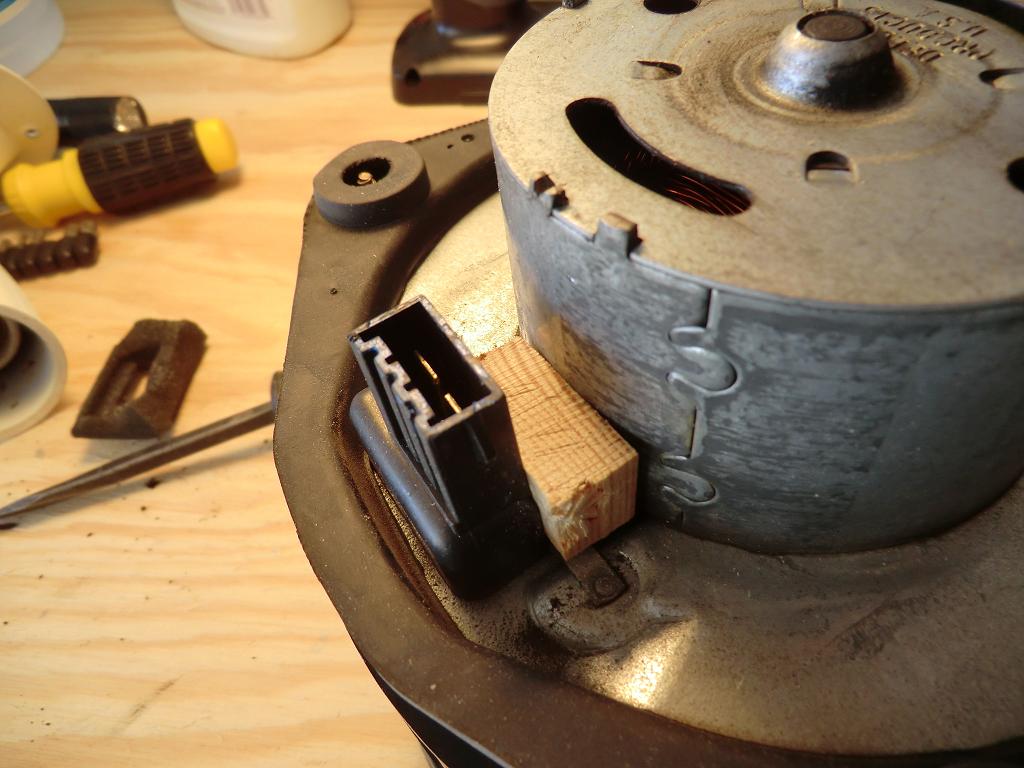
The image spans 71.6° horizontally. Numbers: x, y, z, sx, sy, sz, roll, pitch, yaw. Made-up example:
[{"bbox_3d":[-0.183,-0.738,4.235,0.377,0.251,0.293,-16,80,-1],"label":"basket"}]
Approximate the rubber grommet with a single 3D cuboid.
[{"bbox_3d":[-0.034,-0.048,0.172,0.026,0.007,0.026,-10,49,0],"label":"rubber grommet"}]

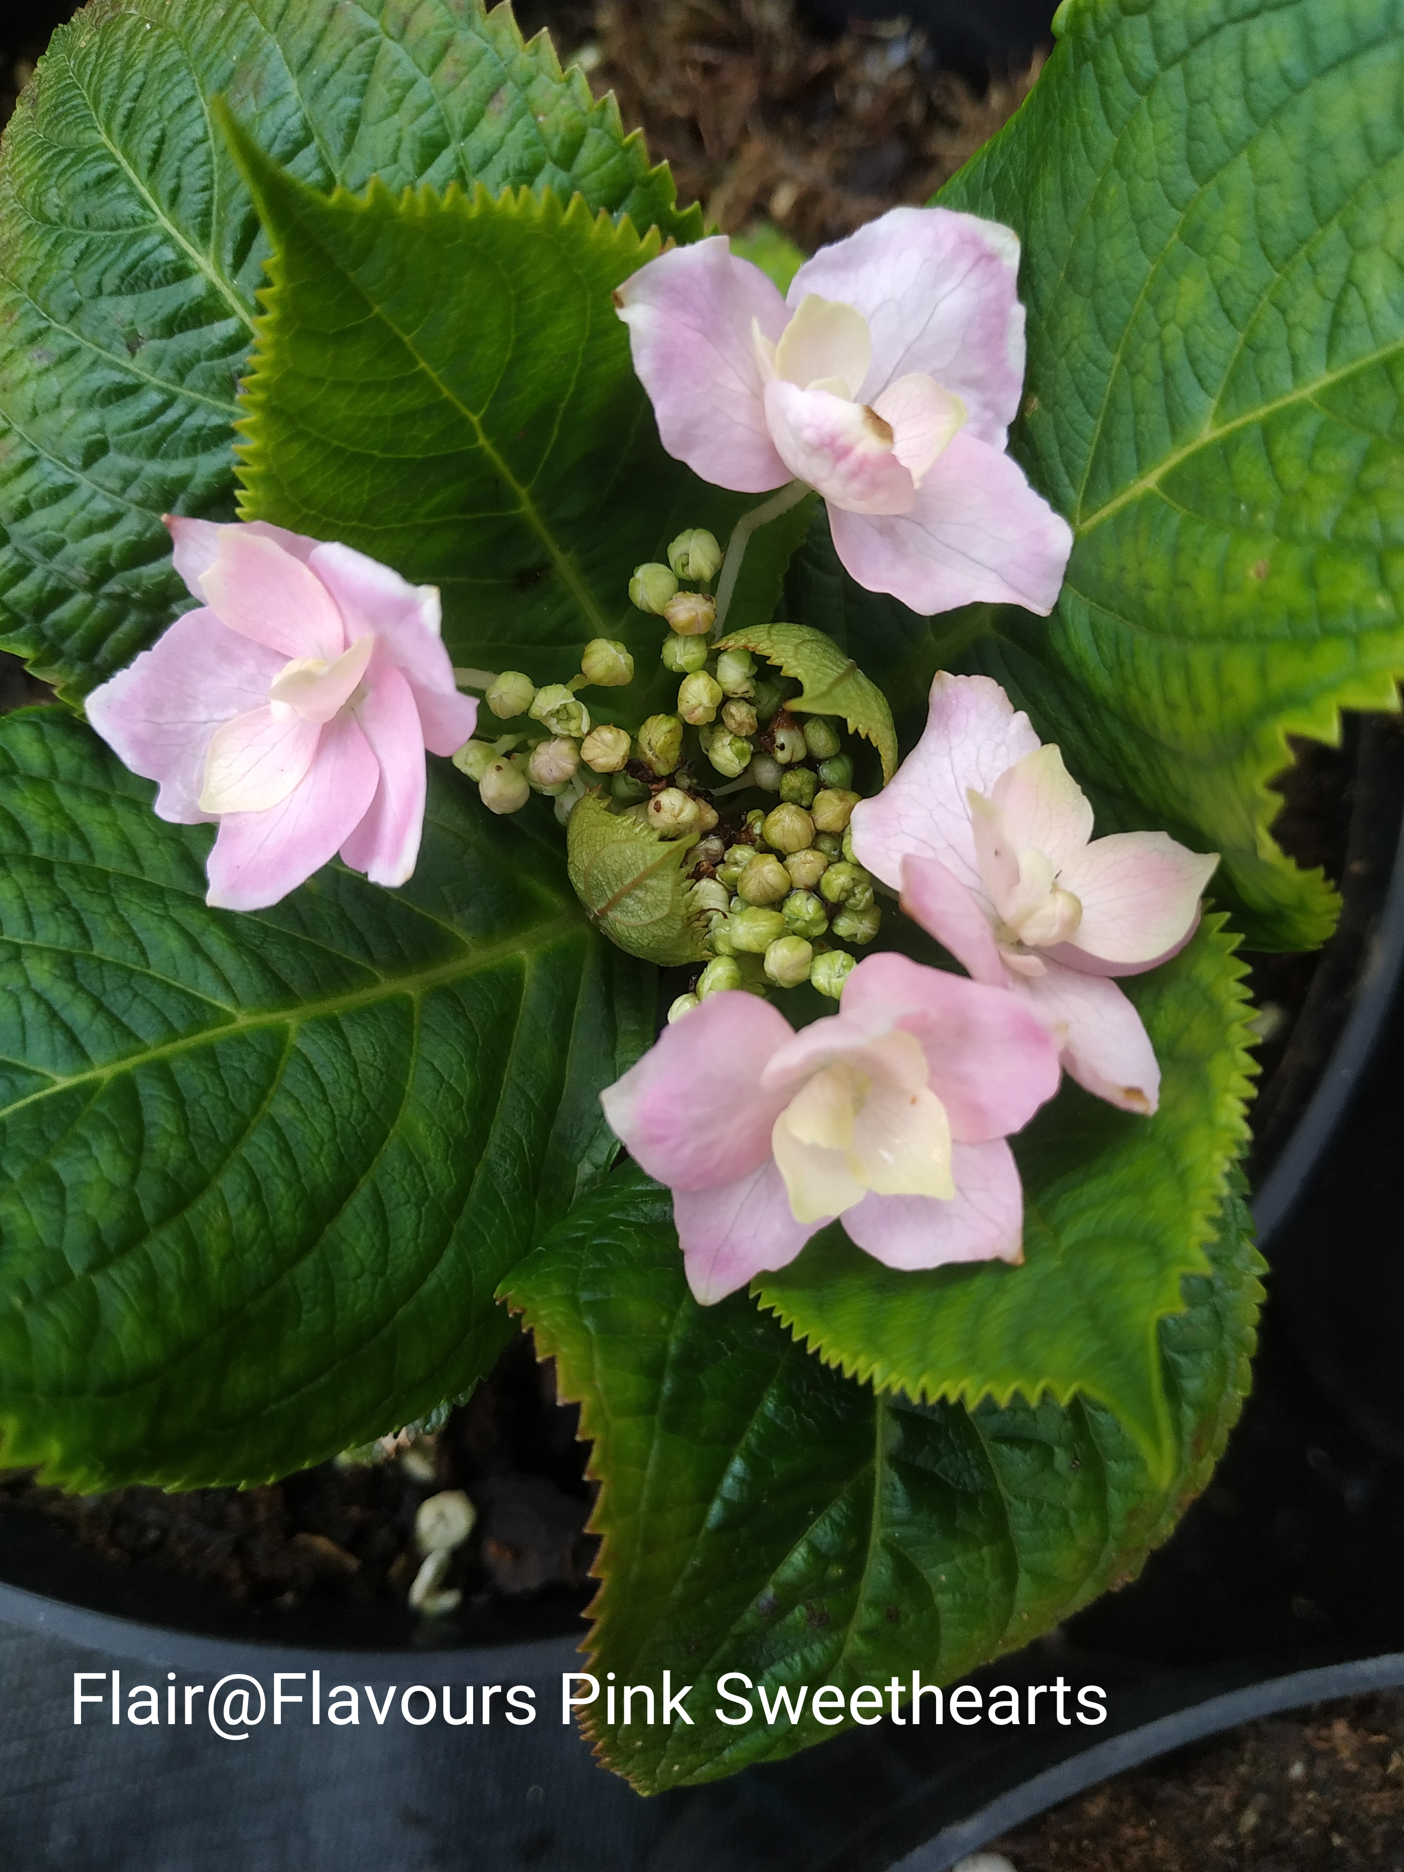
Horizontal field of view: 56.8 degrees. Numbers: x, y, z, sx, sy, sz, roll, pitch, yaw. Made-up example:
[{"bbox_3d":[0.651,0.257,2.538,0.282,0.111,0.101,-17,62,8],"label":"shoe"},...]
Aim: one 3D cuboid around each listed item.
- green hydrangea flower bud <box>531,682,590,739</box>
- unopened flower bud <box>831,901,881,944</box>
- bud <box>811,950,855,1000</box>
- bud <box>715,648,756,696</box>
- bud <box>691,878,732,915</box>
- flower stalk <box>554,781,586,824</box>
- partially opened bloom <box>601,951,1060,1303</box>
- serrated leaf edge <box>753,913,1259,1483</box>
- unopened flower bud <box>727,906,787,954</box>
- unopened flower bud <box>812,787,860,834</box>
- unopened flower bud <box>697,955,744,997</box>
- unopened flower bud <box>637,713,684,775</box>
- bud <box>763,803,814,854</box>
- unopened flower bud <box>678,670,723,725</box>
[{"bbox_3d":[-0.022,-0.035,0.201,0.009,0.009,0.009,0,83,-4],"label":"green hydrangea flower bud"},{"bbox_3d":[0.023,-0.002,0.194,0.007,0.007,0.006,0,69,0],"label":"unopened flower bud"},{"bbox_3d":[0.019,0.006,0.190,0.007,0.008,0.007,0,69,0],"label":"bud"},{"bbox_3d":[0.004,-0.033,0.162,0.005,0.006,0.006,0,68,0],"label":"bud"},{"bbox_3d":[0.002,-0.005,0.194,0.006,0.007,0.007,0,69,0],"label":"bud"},{"bbox_3d":[-0.018,-0.018,0.173,0.005,0.006,0.005,9,40,-8],"label":"flower stalk"},{"bbox_3d":[0.015,0.023,0.155,0.053,0.024,0.043,1,105,3],"label":"partially opened bloom"},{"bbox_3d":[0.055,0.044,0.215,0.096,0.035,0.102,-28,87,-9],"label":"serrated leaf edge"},{"bbox_3d":[0.007,-0.001,0.165,0.008,0.006,0.006,1,81,-3],"label":"unopened flower bud"},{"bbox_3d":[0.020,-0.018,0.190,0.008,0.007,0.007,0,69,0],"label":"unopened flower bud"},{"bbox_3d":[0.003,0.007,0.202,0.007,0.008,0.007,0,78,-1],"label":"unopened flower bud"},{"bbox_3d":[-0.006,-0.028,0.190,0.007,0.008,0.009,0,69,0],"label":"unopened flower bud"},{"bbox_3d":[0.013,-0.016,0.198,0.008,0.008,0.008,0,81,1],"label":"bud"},{"bbox_3d":[0.000,-0.030,0.164,0.006,0.006,0.007,1,81,-3],"label":"unopened flower bud"}]

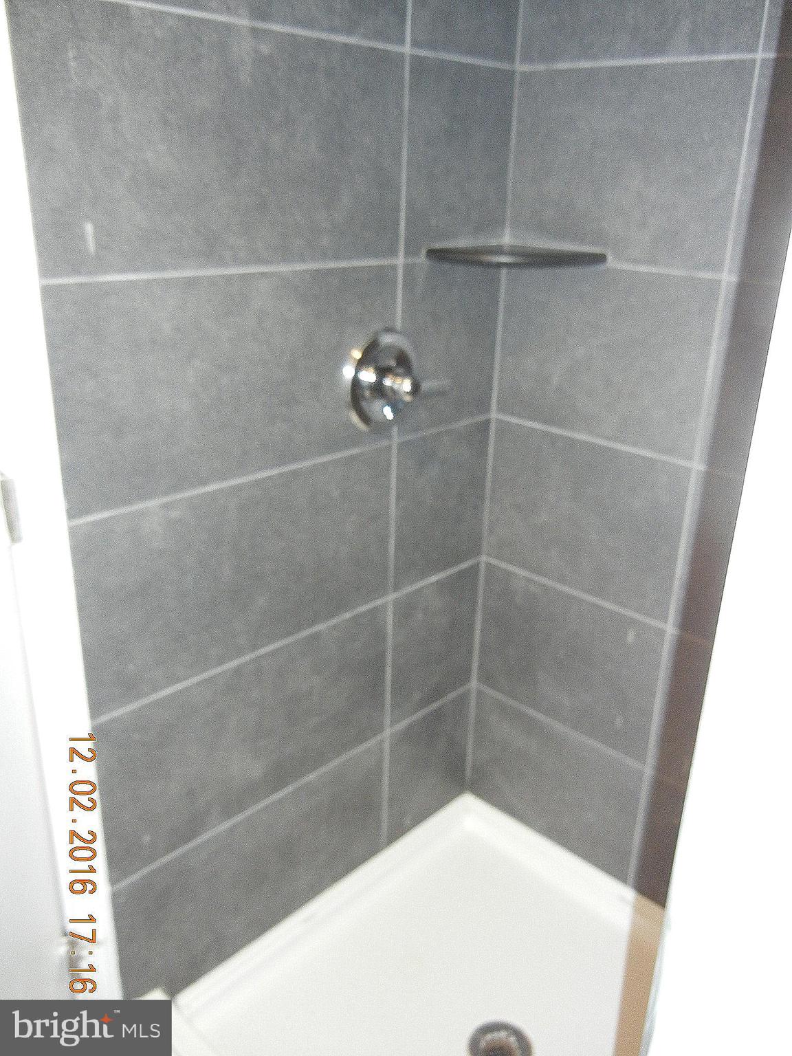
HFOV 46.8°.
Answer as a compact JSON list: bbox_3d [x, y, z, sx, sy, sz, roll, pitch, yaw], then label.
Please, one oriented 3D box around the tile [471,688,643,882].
[{"bbox_3d":[0.326,0.535,1.937,0.421,0.280,0.010,21,28,39],"label":"tile"}]

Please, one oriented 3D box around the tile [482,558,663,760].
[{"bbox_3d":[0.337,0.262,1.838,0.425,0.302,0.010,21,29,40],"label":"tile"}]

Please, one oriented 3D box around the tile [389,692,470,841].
[{"bbox_3d":[0.072,0.513,1.991,0.010,0.283,0.273,21,29,40],"label":"tile"}]

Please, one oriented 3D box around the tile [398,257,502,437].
[{"bbox_3d":[0.097,-0.333,1.657,0.010,0.302,0.273,21,29,40],"label":"tile"}]

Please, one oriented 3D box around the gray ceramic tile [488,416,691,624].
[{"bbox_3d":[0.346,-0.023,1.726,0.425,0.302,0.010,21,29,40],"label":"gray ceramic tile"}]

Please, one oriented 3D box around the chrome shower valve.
[{"bbox_3d":[0.013,-0.241,1.521,0.080,0.164,0.180,21,28,39],"label":"chrome shower valve"}]

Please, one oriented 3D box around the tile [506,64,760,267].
[{"bbox_3d":[0.362,-0.591,1.497,0.421,0.301,0.010,21,28,39],"label":"tile"}]

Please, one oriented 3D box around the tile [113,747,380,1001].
[{"bbox_3d":[-0.239,0.622,1.690,0.010,0.283,0.611,21,29,40],"label":"tile"}]

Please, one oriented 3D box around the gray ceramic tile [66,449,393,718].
[{"bbox_3d":[-0.222,0.061,1.468,0.010,0.302,0.611,21,29,40],"label":"gray ceramic tile"}]

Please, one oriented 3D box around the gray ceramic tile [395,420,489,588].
[{"bbox_3d":[0.088,-0.047,1.759,0.010,0.301,0.273,21,28,39],"label":"gray ceramic tile"}]

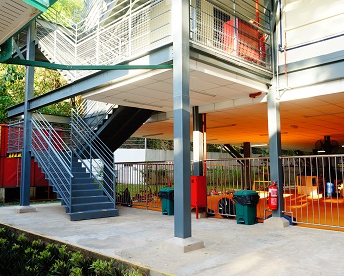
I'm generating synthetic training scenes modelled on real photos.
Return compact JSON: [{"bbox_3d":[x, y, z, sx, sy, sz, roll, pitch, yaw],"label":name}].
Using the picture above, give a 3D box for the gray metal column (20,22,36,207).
[{"bbox_3d":[-4.164,-0.779,9.102,0.200,5.420,0.200,5,-8,-45],"label":"gray metal column"}]

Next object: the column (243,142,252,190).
[{"bbox_3d":[4.043,1.500,16.854,0.260,2.500,0.260,5,-8,-45],"label":"column"}]

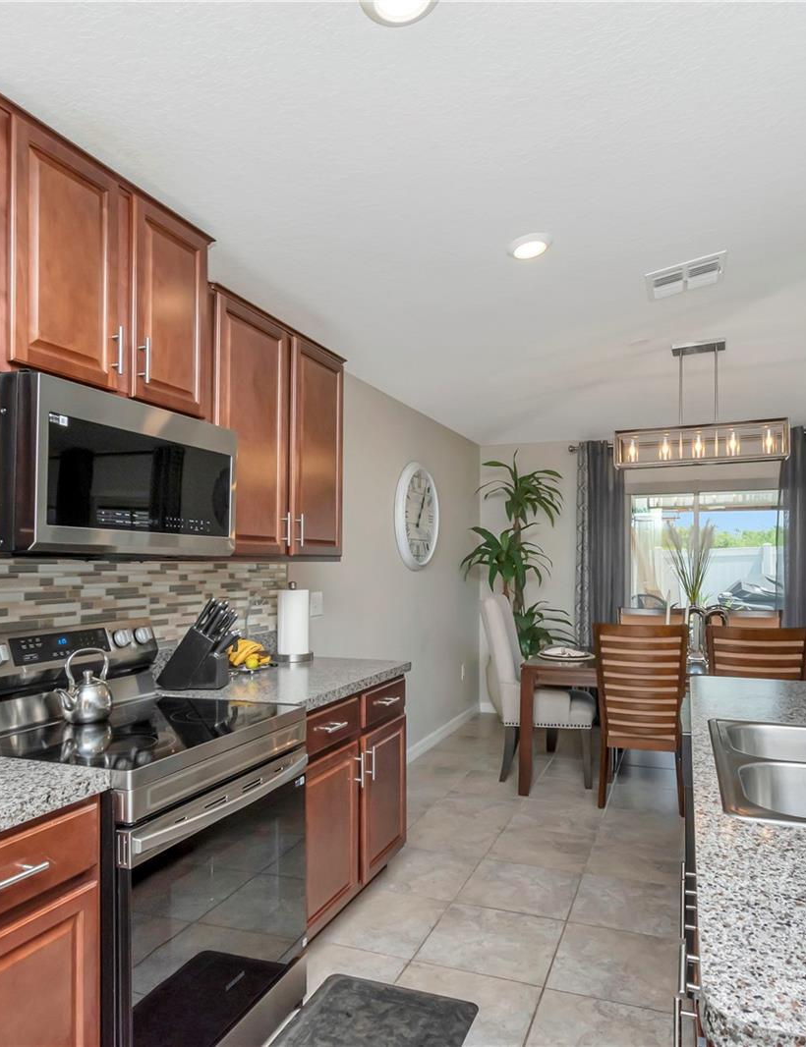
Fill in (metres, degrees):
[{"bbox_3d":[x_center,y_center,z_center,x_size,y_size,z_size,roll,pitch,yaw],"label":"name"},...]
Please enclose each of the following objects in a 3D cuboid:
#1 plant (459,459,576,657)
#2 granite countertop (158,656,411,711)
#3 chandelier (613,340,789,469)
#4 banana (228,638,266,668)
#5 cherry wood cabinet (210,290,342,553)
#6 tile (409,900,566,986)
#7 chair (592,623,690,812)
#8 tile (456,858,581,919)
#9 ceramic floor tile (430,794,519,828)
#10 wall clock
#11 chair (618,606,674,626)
[{"bbox_3d":[0.976,0.574,5.561,0.886,2.287,0.824,-3,-3,23],"label":"plant"},{"bbox_3d":[-0.462,0.663,2.762,0.667,0.040,0.949,-3,-3,23],"label":"granite countertop"},{"bbox_3d":[1.879,-0.746,4.171,0.997,0.799,0.193,-1,-2,21],"label":"chandelier"},{"bbox_3d":[-0.676,0.561,2.827,0.144,0.118,0.175,-4,-4,40],"label":"banana"},{"bbox_3d":[-0.619,-0.312,2.730,0.348,0.944,0.888,-1,-2,21],"label":"cherry wood cabinet"},{"bbox_3d":[0.328,1.532,2.398,0.456,0.010,0.433,-3,-3,23],"label":"tile"},{"bbox_3d":[1.425,1.121,3.893,0.499,1.072,0.599,-1,-2,21],"label":"chair"},{"bbox_3d":[0.500,1.553,2.783,0.456,0.010,0.427,-3,-3,23],"label":"tile"},{"bbox_3d":[0.411,1.666,3.811,0.457,0.013,0.457,-1,-2,21],"label":"ceramic floor tile"},{"bbox_3d":[0.106,-0.057,4.973,0.057,0.824,0.824,-3,-3,23],"label":"wall clock"},{"bbox_3d":[1.759,1.165,4.642,0.493,1.072,0.599,-1,-2,21],"label":"chair"}]

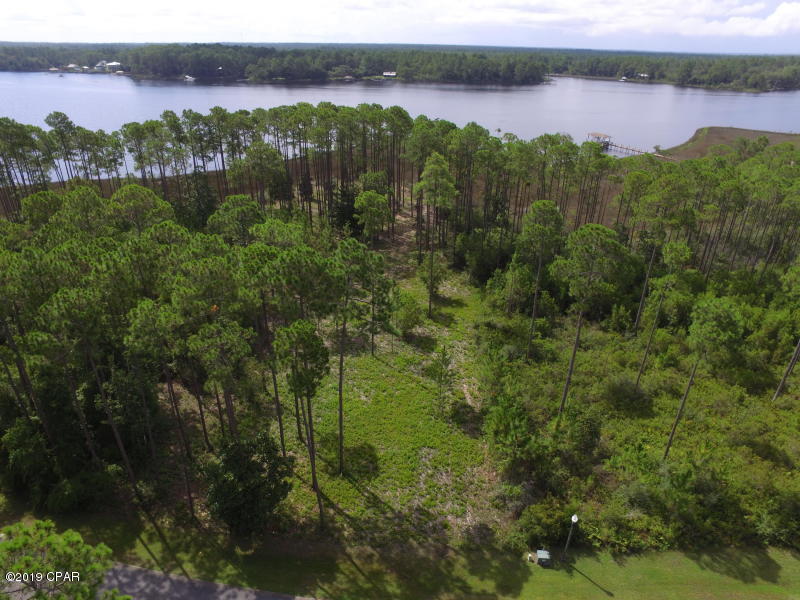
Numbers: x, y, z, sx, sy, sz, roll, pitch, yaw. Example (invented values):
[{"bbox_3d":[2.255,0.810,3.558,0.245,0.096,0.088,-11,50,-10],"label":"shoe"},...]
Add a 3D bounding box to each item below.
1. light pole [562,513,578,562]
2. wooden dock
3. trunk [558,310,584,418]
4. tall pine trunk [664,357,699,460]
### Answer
[{"bbox_3d":[10.892,15.446,29.797,0.420,4.610,0.420,-2,28,0],"label":"light pole"},{"bbox_3d":[79.983,-53.201,162.159,5.500,4.900,35.500,-12,31,-22],"label":"wooden dock"},{"bbox_3d":[14.328,5.924,39.061,0.360,12.510,0.360,0,29,0],"label":"trunk"},{"bbox_3d":[21.508,8.813,35.569,0.300,11.020,0.300,-3,28,0],"label":"tall pine trunk"}]

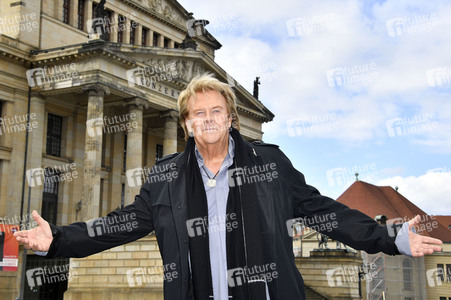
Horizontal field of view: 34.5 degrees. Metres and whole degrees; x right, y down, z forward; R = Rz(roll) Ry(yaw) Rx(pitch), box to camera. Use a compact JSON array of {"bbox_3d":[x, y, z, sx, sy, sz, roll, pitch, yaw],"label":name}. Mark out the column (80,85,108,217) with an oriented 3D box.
[{"bbox_3d":[-8.240,0.728,45.062,1.250,9.720,1.250,-5,-12,31],"label":"column"}]

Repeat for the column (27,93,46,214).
[{"bbox_3d":[-12.567,1.092,47.665,0.650,9.720,0.980,-5,-12,31],"label":"column"}]

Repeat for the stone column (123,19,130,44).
[{"bbox_3d":[-8.020,-9.269,58.955,0.420,2.800,0.460,-5,-12,31],"label":"stone column"}]

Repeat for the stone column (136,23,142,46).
[{"bbox_3d":[-7.206,-9.016,60.261,0.420,2.800,0.460,-5,-12,31],"label":"stone column"}]

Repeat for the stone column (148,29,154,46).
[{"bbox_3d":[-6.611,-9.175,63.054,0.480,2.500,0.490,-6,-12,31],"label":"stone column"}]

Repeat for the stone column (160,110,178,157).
[{"bbox_3d":[-4.011,2.042,51.844,1.250,9.720,1.250,-5,-12,31],"label":"stone column"}]

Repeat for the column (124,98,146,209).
[{"bbox_3d":[-6.125,1.385,48.453,1.250,9.720,1.250,-5,-12,31],"label":"column"}]

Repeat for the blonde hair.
[{"bbox_3d":[-0.064,-0.165,2.750,0.228,0.240,0.220,-4,-9,0],"label":"blonde hair"}]

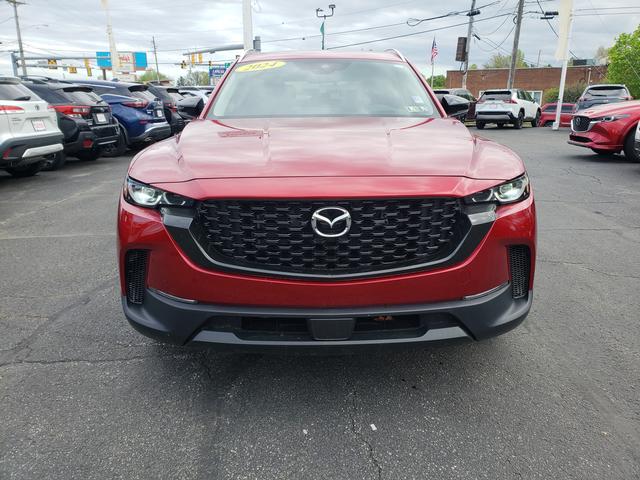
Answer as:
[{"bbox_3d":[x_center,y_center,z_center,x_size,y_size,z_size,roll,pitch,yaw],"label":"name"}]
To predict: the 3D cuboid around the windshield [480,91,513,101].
[{"bbox_3d":[8.018,-6.564,21.836,1.280,0.440,0.220,11,19,32],"label":"windshield"}]

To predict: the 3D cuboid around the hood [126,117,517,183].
[{"bbox_3d":[0.031,-0.473,2.413,1.700,0.250,1.120,0,16,-1],"label":"hood"}]

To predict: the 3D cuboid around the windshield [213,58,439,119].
[{"bbox_3d":[0.013,-1.011,3.195,1.420,0.400,0.740,0,16,-1],"label":"windshield"}]

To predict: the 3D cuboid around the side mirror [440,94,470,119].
[{"bbox_3d":[0.919,-0.912,3.286,0.220,0.165,0.170,0,16,-1],"label":"side mirror"}]

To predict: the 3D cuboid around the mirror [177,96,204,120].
[{"bbox_3d":[-0.883,-0.900,3.289,0.220,0.165,0.170,0,16,-1],"label":"mirror"}]

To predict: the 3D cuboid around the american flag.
[{"bbox_3d":[9.683,-16.025,40.650,0.650,2.200,0.350,4,16,12],"label":"american flag"}]

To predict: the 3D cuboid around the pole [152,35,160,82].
[{"bbox_3d":[-22.906,-23.641,68.096,0.300,9.500,0.300,0,16,0],"label":"pole"}]

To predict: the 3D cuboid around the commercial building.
[{"bbox_3d":[23.803,-15.401,50.548,17.000,4.500,11.000,13,21,38],"label":"commercial building"}]

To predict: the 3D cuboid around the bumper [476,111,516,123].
[{"bbox_3d":[7.674,-5.370,20.900,1.800,0.500,0.450,13,21,37],"label":"bumper"}]

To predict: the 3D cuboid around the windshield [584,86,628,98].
[{"bbox_3d":[11.739,-6.044,19.697,1.420,0.450,0.240,9,19,30],"label":"windshield"}]

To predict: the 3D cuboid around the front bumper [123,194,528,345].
[{"bbox_3d":[0.030,0.107,2.116,1.860,0.670,0.480,0,16,-1],"label":"front bumper"}]

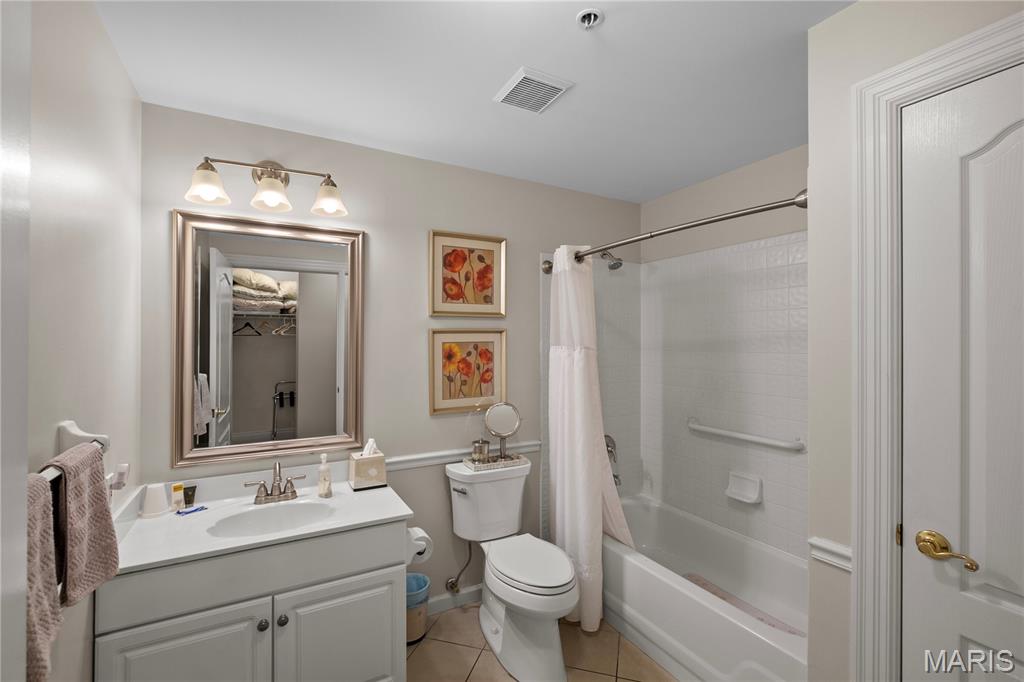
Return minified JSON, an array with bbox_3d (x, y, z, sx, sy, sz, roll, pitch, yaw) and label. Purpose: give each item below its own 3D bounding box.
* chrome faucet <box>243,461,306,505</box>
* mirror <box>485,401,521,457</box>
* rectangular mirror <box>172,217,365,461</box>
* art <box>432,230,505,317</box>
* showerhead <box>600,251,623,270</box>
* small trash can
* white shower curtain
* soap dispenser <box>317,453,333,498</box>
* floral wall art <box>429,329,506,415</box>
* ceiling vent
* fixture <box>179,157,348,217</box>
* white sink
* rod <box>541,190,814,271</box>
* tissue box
[{"bbox_3d":[-0.989,0.594,1.792,0.232,0.172,0.125,0,0,-29],"label":"chrome faucet"},{"bbox_3d":[-0.052,0.500,2.379,0.198,0.316,0.105,0,0,12],"label":"mirror"},{"bbox_3d":[-1.060,-0.007,1.932,0.746,1.060,0.032,0,0,-29],"label":"rectangular mirror"},{"bbox_3d":[-0.236,-0.360,2.399,0.459,0.462,0.027,0,0,-28],"label":"art"},{"bbox_3d":[0.658,-0.535,2.797,0.086,0.142,0.165,0,0,-29],"label":"showerhead"},{"bbox_3d":[-0.514,1.353,2.148,0.198,0.255,0.198,0,0,0],"label":"small trash can"},{"bbox_3d":[0.386,0.468,2.381,0.281,1.970,0.512,0,0,-28],"label":"white shower curtain"},{"bbox_3d":[-0.839,0.598,1.919,0.063,0.186,0.060,0,0,-13],"label":"soap dispenser"},{"bbox_3d":[-0.235,0.168,2.389,0.456,0.458,0.027,0,0,-29],"label":"floral wall art"},{"bbox_3d":[0.081,-0.961,1.669,0.229,0.022,0.243,0,0,-28],"label":"ceiling vent"},{"bbox_3d":[-1.046,-0.663,1.851,0.602,0.194,0.190,0,0,-29],"label":"fixture"},{"bbox_3d":[-0.906,0.745,1.629,0.428,0.135,0.310,0,0,-29],"label":"white sink"},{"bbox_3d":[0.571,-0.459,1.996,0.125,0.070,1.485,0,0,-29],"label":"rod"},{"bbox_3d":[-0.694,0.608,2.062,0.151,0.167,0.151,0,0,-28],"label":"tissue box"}]

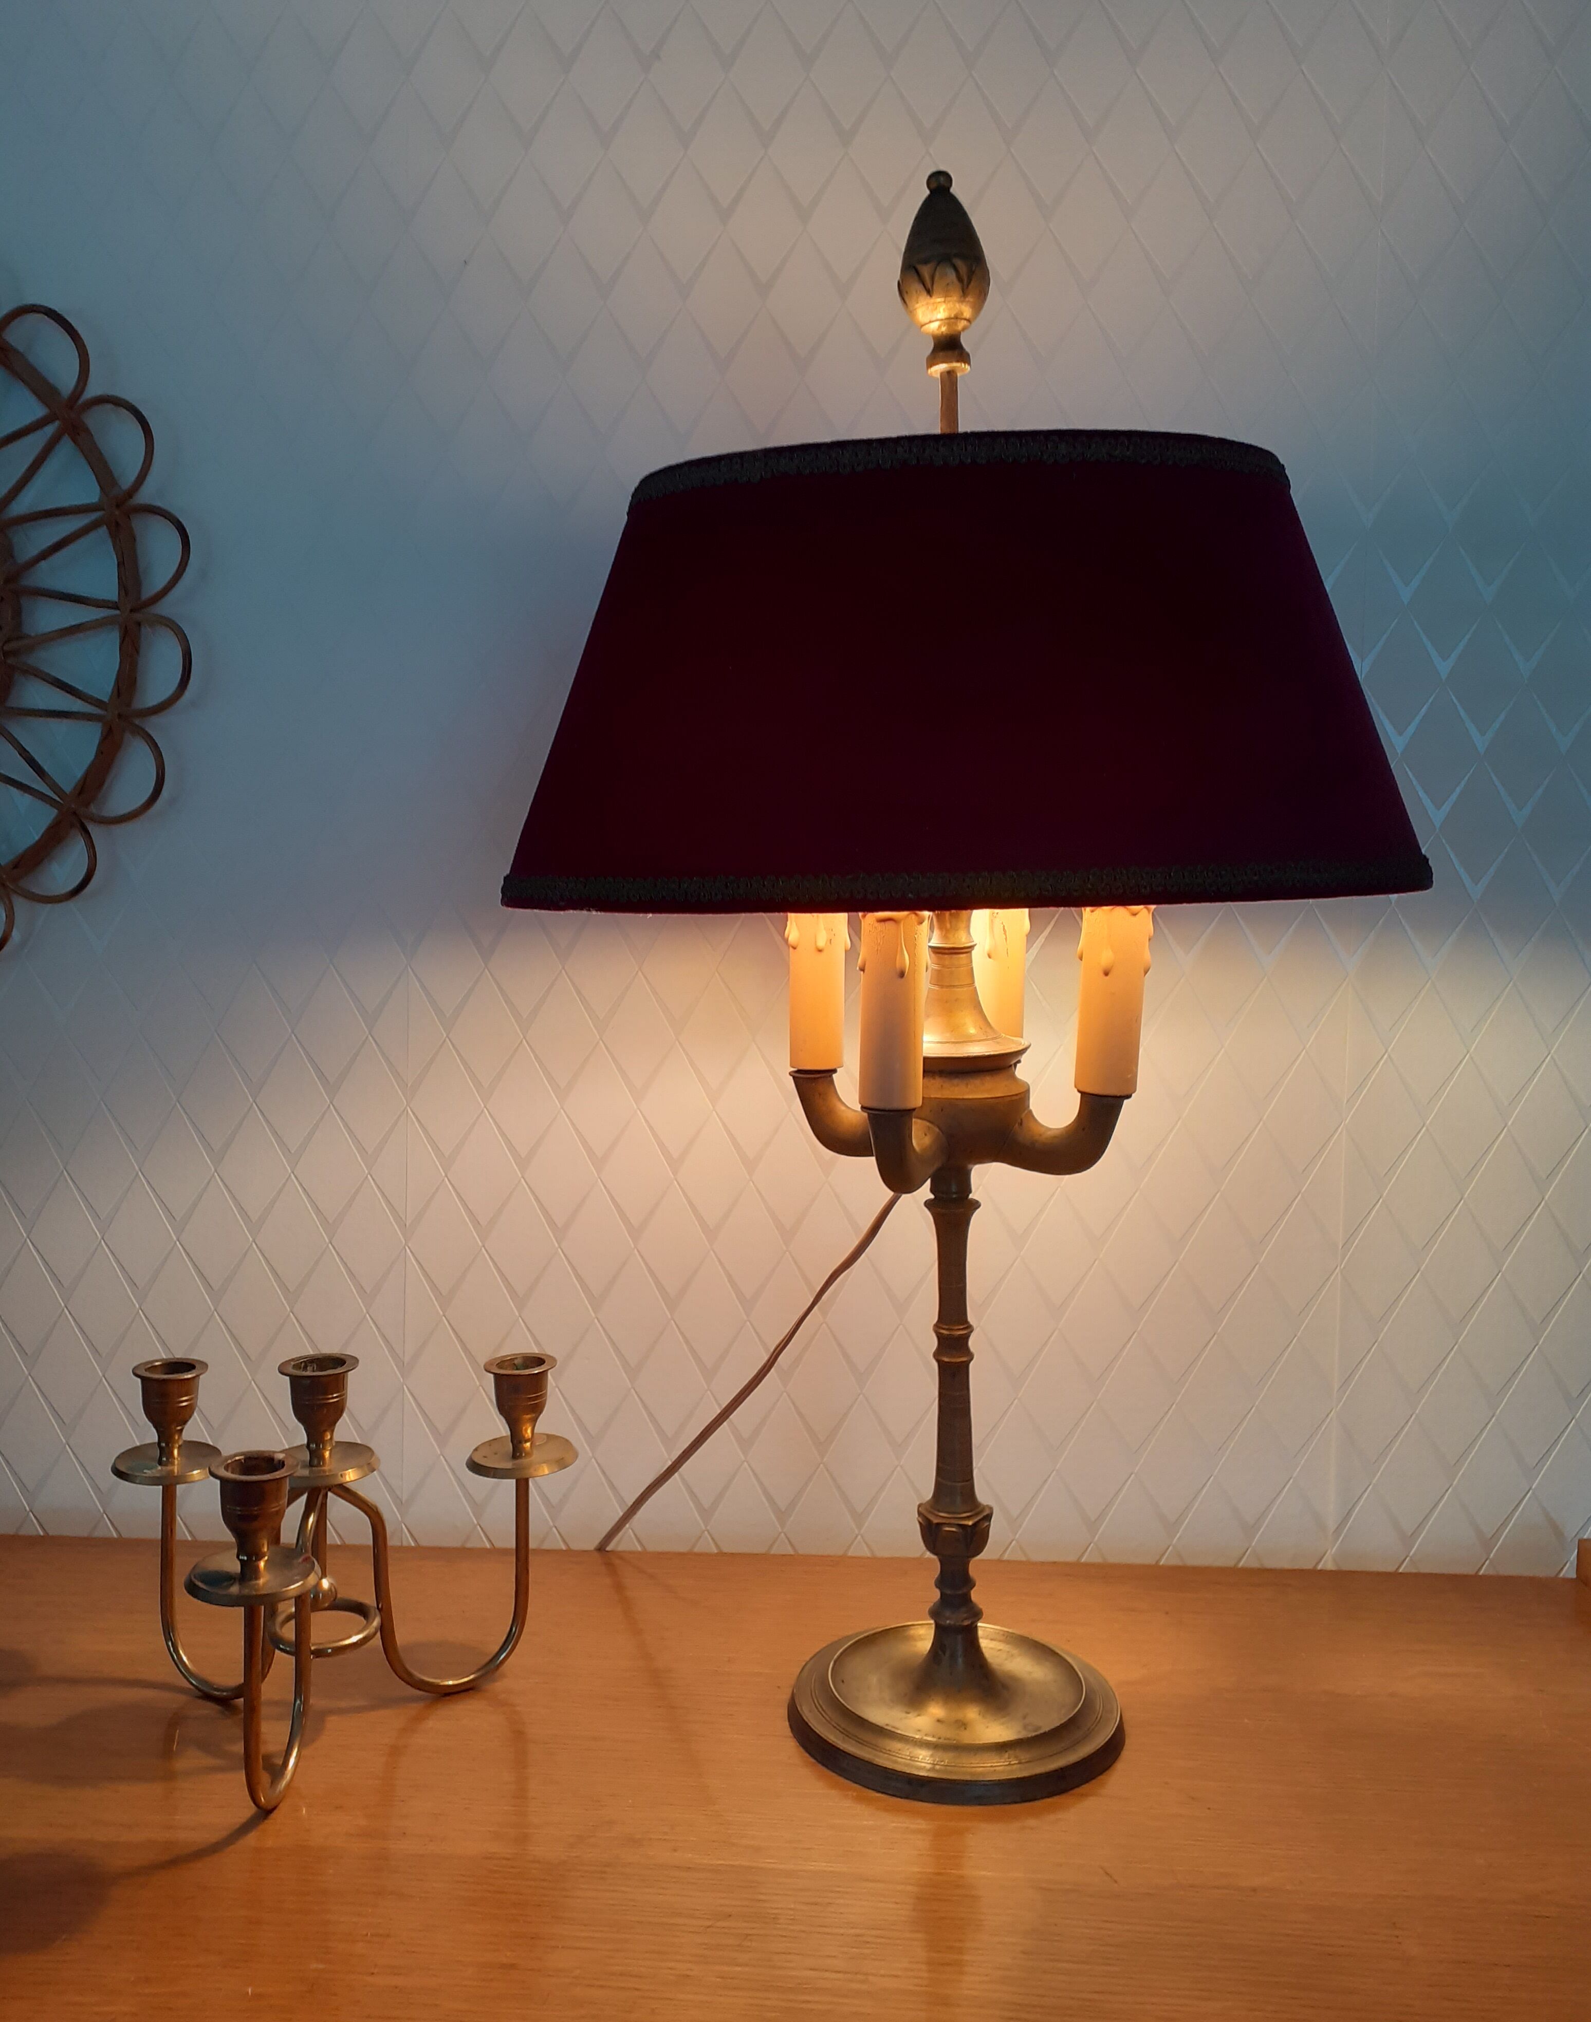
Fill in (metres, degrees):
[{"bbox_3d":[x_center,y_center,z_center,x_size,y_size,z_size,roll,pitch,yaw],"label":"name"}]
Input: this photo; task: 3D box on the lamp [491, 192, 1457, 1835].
[{"bbox_3d":[0.072,-0.018,0.731,0.405,0.680,0.290,1,4,2],"label":"lamp"}]

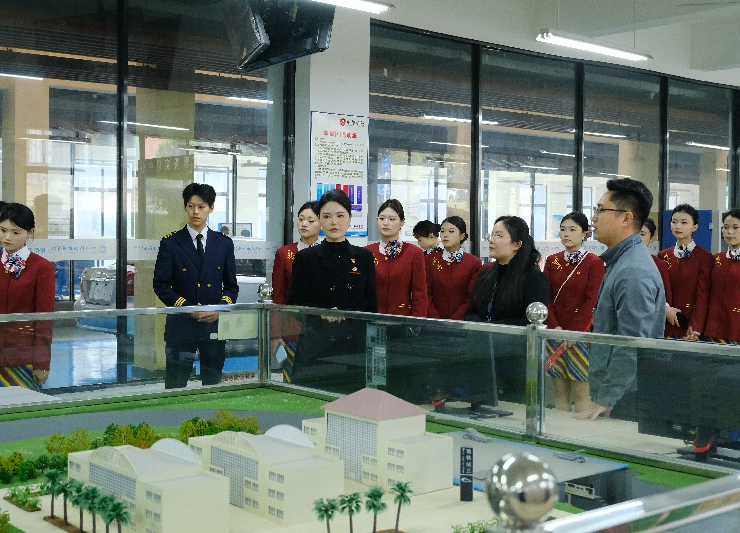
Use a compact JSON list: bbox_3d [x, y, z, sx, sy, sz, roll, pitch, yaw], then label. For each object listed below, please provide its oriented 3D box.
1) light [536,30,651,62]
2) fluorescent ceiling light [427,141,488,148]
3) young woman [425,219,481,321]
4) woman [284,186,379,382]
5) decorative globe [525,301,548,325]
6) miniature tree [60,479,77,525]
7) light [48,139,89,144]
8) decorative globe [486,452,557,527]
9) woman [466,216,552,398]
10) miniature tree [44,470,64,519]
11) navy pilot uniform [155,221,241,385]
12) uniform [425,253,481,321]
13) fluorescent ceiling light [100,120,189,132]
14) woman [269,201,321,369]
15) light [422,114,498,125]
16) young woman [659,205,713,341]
[{"bbox_3d":[1.604,-1.575,7.300,1.200,0.085,0.130,-1,2,-38],"label":"light"},{"bbox_3d":[1.284,-1.791,15.000,1.210,0.080,0.150,-1,2,-38],"label":"fluorescent ceiling light"},{"bbox_3d":[0.560,0.490,6.872,0.420,1.651,0.270,0,2,6],"label":"young woman"},{"bbox_3d":[-0.178,0.481,4.900,0.460,1.708,0.320,0,1,-8],"label":"woman"},{"bbox_3d":[0.572,0.159,3.500,0.077,0.077,0.077,0,1,0],"label":"decorative globe"},{"bbox_3d":[-0.784,0.608,2.641,0.049,0.116,0.049,0,1,0],"label":"miniature tree"},{"bbox_3d":[-5.031,-2.014,16.400,1.210,0.080,0.150,-1,2,-38],"label":"light"},{"bbox_3d":[0.161,0.236,1.085,0.075,0.077,0.075,0,2,0],"label":"decorative globe"},{"bbox_3d":[0.629,0.556,4.718,0.300,1.573,0.420,-1,2,-45],"label":"woman"},{"bbox_3d":[-0.837,0.599,2.702,0.052,0.128,0.052,-1,2,-38],"label":"miniature tree"},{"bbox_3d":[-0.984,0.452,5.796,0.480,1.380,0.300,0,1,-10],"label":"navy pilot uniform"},{"bbox_3d":[0.514,0.191,6.307,0.420,0.580,0.260,0,1,10],"label":"uniform"},{"bbox_3d":[-2.747,-1.738,12.588,1.220,0.070,0.090,-1,2,-39],"label":"fluorescent ceiling light"},{"bbox_3d":[-0.343,0.479,5.670,0.440,1.677,0.300,0,1,-12],"label":"woman"},{"bbox_3d":[1.034,-1.681,11.788,1.220,0.070,0.090,-1,2,-39],"label":"light"},{"bbox_3d":[1.843,0.489,5.973,0.420,1.701,0.280,1,2,27],"label":"young woman"}]

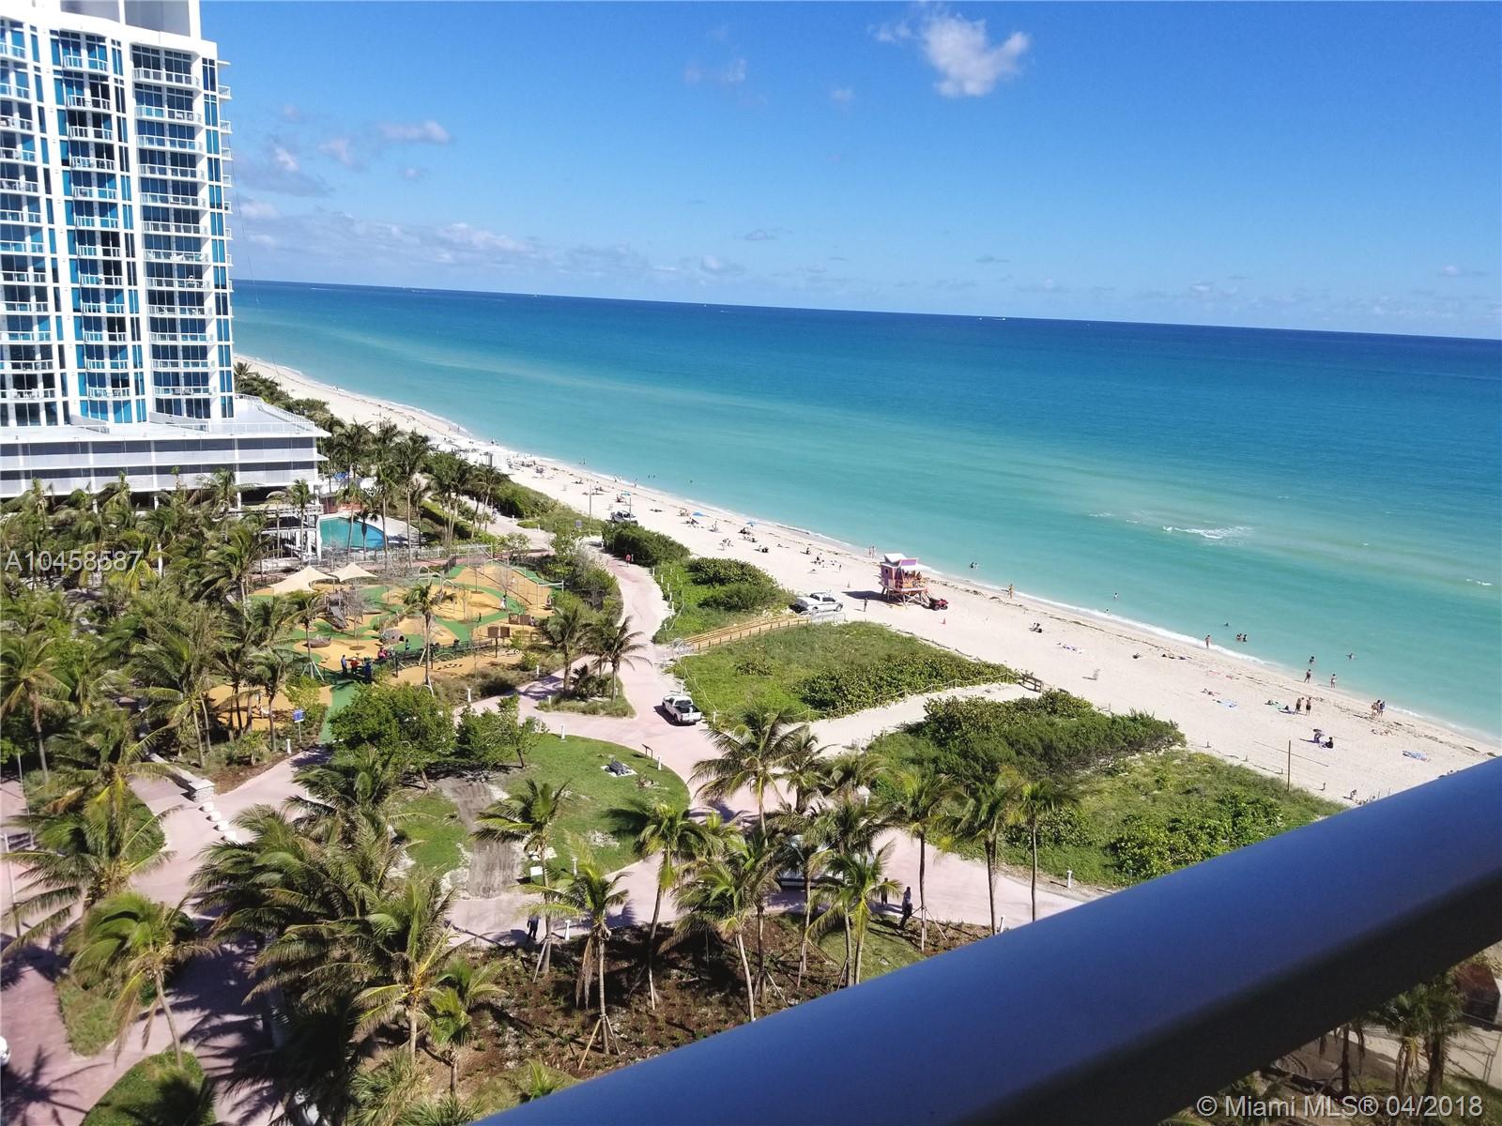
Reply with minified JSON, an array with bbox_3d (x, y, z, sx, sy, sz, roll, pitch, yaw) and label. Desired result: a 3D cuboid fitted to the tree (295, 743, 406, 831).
[{"bbox_3d":[-22.177,14.271,62.563,6.480,8.020,6.480,3,13,0],"label":"tree"}]

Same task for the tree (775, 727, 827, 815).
[{"bbox_3d":[3.170,14.500,72.210,3.350,7.440,3.350,3,13,3],"label":"tree"}]

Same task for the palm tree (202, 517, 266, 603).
[{"bbox_3d":[-46.748,2.126,102.534,6.370,11.430,6.370,3,13,0],"label":"palm tree"}]

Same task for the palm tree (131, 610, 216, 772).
[{"bbox_3d":[-39.287,8.716,77.785,5.760,11.300,5.470,-4,15,-27],"label":"palm tree"}]

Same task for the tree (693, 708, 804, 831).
[{"bbox_3d":[-0.245,13.584,66.187,6.710,9.700,6.710,3,13,0],"label":"tree"}]

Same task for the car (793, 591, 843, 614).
[{"bbox_3d":[8.171,4.664,129.597,5.550,1.880,1.950,-6,16,-33],"label":"car"}]

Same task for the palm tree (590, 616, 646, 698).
[{"bbox_3d":[-10.874,8.320,93.593,5.050,6.640,5.050,3,13,0],"label":"palm tree"}]

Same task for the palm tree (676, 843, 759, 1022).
[{"bbox_3d":[-1.257,17.472,52.924,4.580,8.970,4.350,3,13,-1],"label":"palm tree"}]

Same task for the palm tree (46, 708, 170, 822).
[{"bbox_3d":[-36.373,13.015,64.200,6.150,9.330,5.840,-5,15,-30],"label":"palm tree"}]

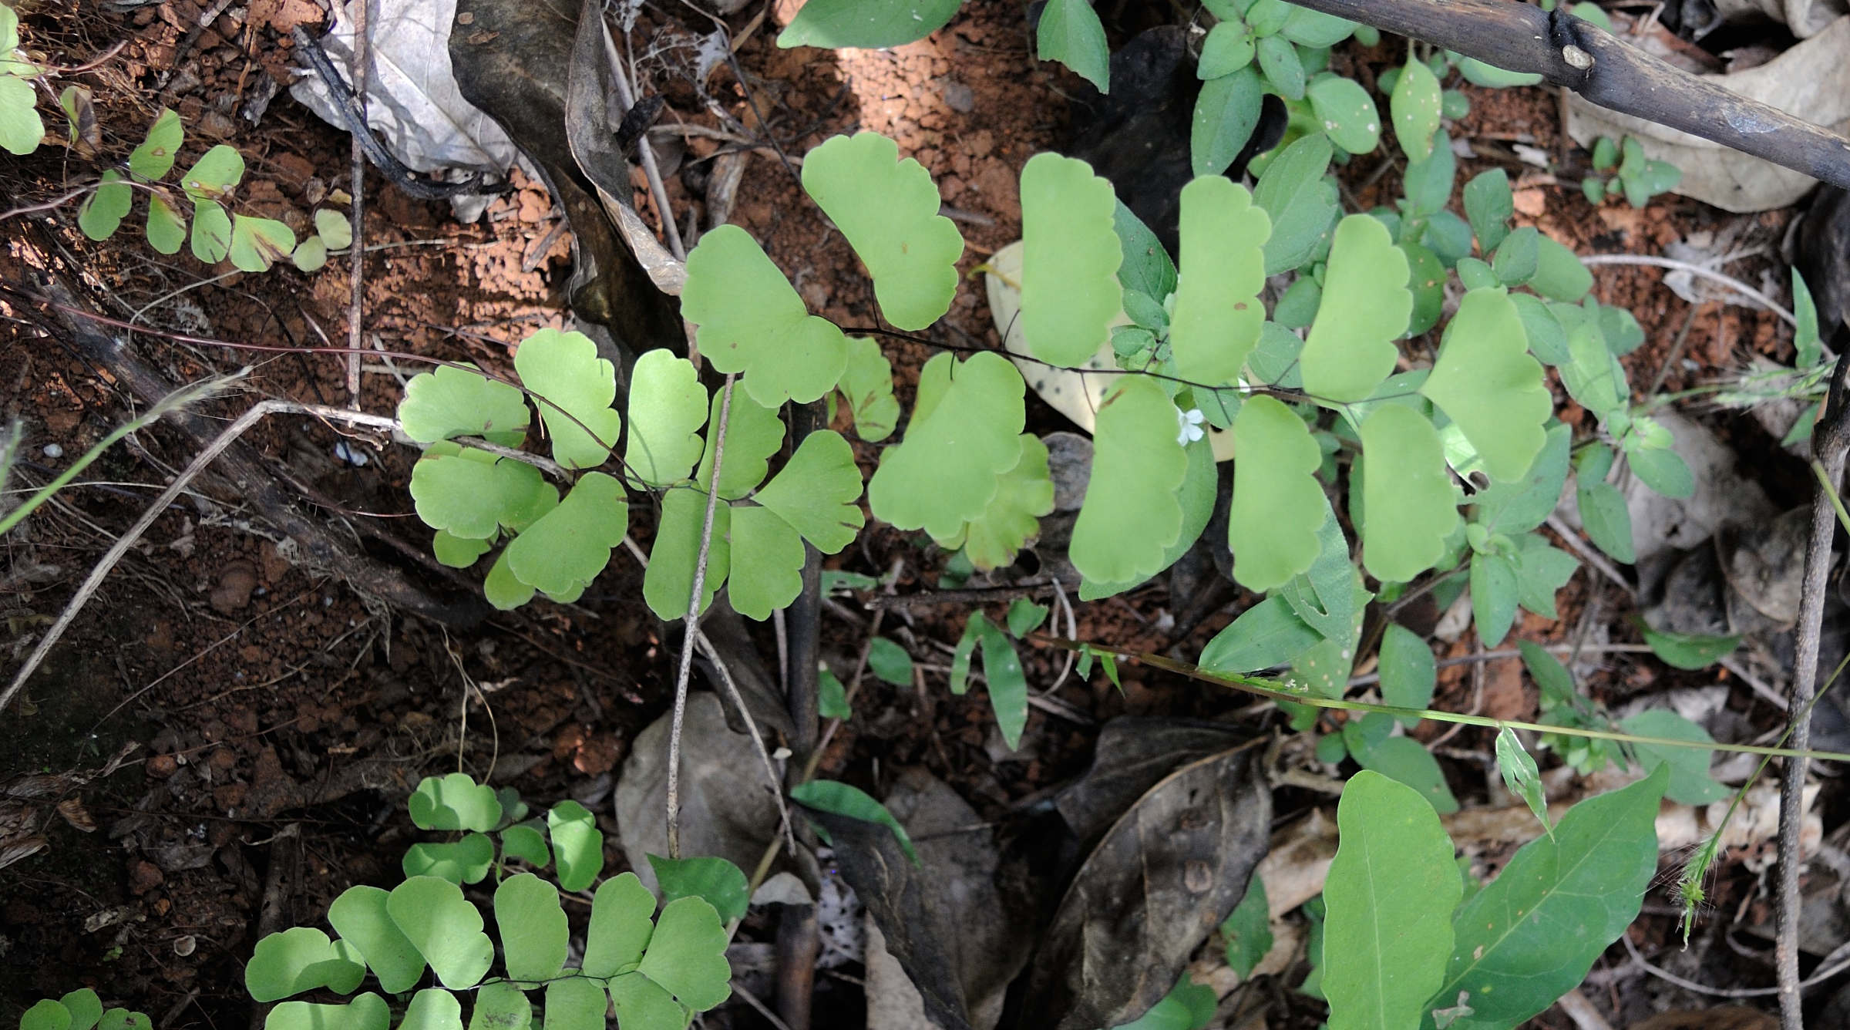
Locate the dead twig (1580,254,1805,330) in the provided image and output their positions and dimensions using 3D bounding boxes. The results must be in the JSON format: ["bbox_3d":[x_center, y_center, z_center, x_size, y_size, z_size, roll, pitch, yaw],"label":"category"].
[{"bbox_3d":[0.233,-0.070,0.455,0.072,0.008,0.011,19,78,4],"label":"dead twig"}]

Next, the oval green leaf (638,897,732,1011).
[{"bbox_3d":[-0.064,0.117,0.395,0.024,0.008,0.029,-12,82,-2],"label":"oval green leaf"}]

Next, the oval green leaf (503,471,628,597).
[{"bbox_3d":[-0.089,0.006,0.386,0.035,0.006,0.022,-44,82,0],"label":"oval green leaf"}]

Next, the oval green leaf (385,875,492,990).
[{"bbox_3d":[-0.130,0.112,0.406,0.020,0.006,0.034,-39,79,-5],"label":"oval green leaf"}]

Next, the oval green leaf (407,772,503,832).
[{"bbox_3d":[-0.135,0.083,0.430,0.026,0.007,0.017,1,77,0],"label":"oval green leaf"}]

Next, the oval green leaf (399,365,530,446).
[{"bbox_3d":[-0.119,-0.028,0.392,0.035,0.008,0.022,2,71,7],"label":"oval green leaf"}]

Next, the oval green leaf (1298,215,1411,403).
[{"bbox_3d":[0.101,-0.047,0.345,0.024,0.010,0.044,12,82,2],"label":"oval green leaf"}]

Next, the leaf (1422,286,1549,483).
[{"bbox_3d":[0.130,-0.030,0.345,0.030,0.010,0.045,-9,77,-2],"label":"leaf"}]

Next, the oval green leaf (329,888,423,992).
[{"bbox_3d":[-0.147,0.115,0.405,0.021,0.008,0.032,-27,82,-4],"label":"oval green leaf"}]

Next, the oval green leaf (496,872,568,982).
[{"bbox_3d":[-0.106,0.112,0.406,0.020,0.005,0.028,-6,78,2],"label":"oval green leaf"}]

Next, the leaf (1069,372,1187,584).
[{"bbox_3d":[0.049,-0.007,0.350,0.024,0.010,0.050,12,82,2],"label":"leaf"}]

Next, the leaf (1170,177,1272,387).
[{"bbox_3d":[0.069,-0.054,0.345,0.022,0.010,0.050,5,81,1],"label":"leaf"}]

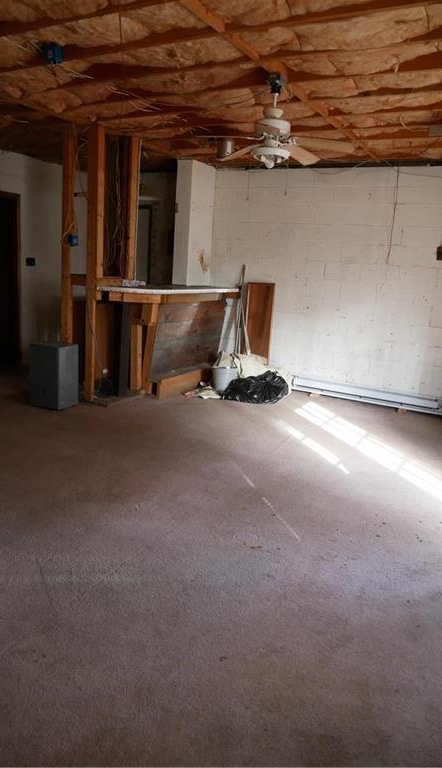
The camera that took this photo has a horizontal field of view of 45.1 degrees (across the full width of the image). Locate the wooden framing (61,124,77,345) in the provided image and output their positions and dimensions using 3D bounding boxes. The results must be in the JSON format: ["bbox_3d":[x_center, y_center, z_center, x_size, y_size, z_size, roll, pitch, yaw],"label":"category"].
[{"bbox_3d":[-1.491,-1.125,5.201,0.100,2.580,0.065,10,14,27],"label":"wooden framing"}]

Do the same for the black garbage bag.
[{"bbox_3d":[0.362,0.036,5.793,0.680,0.290,0.480,4,12,-1],"label":"black garbage bag"}]

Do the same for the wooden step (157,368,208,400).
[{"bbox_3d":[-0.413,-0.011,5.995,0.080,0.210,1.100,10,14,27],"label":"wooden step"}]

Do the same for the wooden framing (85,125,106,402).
[{"bbox_3d":[-1.204,-1.078,5.062,0.100,2.580,0.085,10,14,27],"label":"wooden framing"}]

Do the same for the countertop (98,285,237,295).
[{"bbox_3d":[-0.486,-1.017,5.717,0.610,0.043,2.030,10,14,27],"label":"countertop"}]

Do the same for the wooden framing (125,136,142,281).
[{"bbox_3d":[-0.910,-1.743,5.361,0.088,1.370,0.090,10,14,27],"label":"wooden framing"}]

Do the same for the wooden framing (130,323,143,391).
[{"bbox_3d":[-0.925,-0.294,5.871,0.090,0.720,0.090,10,14,27],"label":"wooden framing"}]

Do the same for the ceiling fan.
[{"bbox_3d":[0.355,-1.702,3.467,1.070,0.580,1.070,10,14,27],"label":"ceiling fan"}]

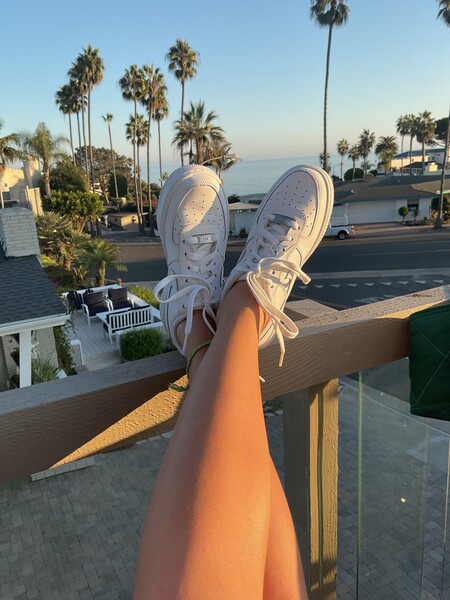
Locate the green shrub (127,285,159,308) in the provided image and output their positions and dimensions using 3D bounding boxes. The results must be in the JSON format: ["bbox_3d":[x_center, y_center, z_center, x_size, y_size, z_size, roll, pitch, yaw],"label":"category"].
[{"bbox_3d":[-2.594,-0.016,16.200,0.900,0.800,2.000,-11,17,-25],"label":"green shrub"}]

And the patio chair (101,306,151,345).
[{"bbox_3d":[-2.872,0.677,14.701,1.220,0.860,0.700,-12,17,-28],"label":"patio chair"}]

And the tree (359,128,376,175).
[{"bbox_3d":[23.076,-22.169,81.406,2.900,10.642,2.900,-3,15,0],"label":"tree"}]

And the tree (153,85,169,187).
[{"bbox_3d":[-7.538,-16.570,60.150,2.200,16.268,2.200,-3,15,0],"label":"tree"}]

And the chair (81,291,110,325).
[{"bbox_3d":[-4.031,0.236,15.779,0.720,0.850,0.800,-11,17,-25],"label":"chair"}]

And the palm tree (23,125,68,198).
[{"bbox_3d":[-13.078,-8.545,37.144,3.400,8.655,3.400,-3,15,0],"label":"palm tree"}]

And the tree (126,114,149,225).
[{"bbox_3d":[-8.724,-12.636,51.596,2.300,12.078,2.300,-3,15,0],"label":"tree"}]

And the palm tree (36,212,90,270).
[{"bbox_3d":[-7.310,-2.477,22.895,2.500,2.989,2.500,-3,15,0],"label":"palm tree"}]

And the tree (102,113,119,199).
[{"bbox_3d":[-17.687,-22.380,79.805,2.327,13.908,2.327,-3,15,0],"label":"tree"}]

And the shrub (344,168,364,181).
[{"bbox_3d":[21.969,-21.202,85.280,3.382,2.145,3.382,-3,15,0],"label":"shrub"}]

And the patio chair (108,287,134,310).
[{"bbox_3d":[-3.351,0.094,16.158,0.720,0.850,0.800,-11,17,-25],"label":"patio chair"}]

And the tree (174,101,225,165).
[{"bbox_3d":[-2.455,-14.103,53.776,5.172,13.529,5.172,-3,15,0],"label":"tree"}]

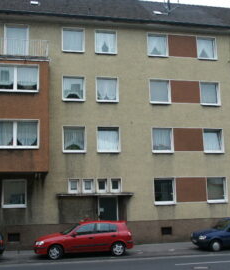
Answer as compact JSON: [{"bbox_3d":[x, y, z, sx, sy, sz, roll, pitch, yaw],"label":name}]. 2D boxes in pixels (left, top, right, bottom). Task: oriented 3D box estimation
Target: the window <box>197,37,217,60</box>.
[{"bbox_3d":[5.340,-4.986,22.190,1.228,1.380,0.180,1,-10,-12],"label":"window"}]

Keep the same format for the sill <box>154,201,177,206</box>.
[{"bbox_3d":[2.635,3.605,20.364,1.205,0.181,0.200,1,-10,-12],"label":"sill"}]

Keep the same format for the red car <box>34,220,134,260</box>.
[{"bbox_3d":[-1.326,4.267,16.038,4.180,1.440,1.710,1,-10,-13],"label":"red car"}]

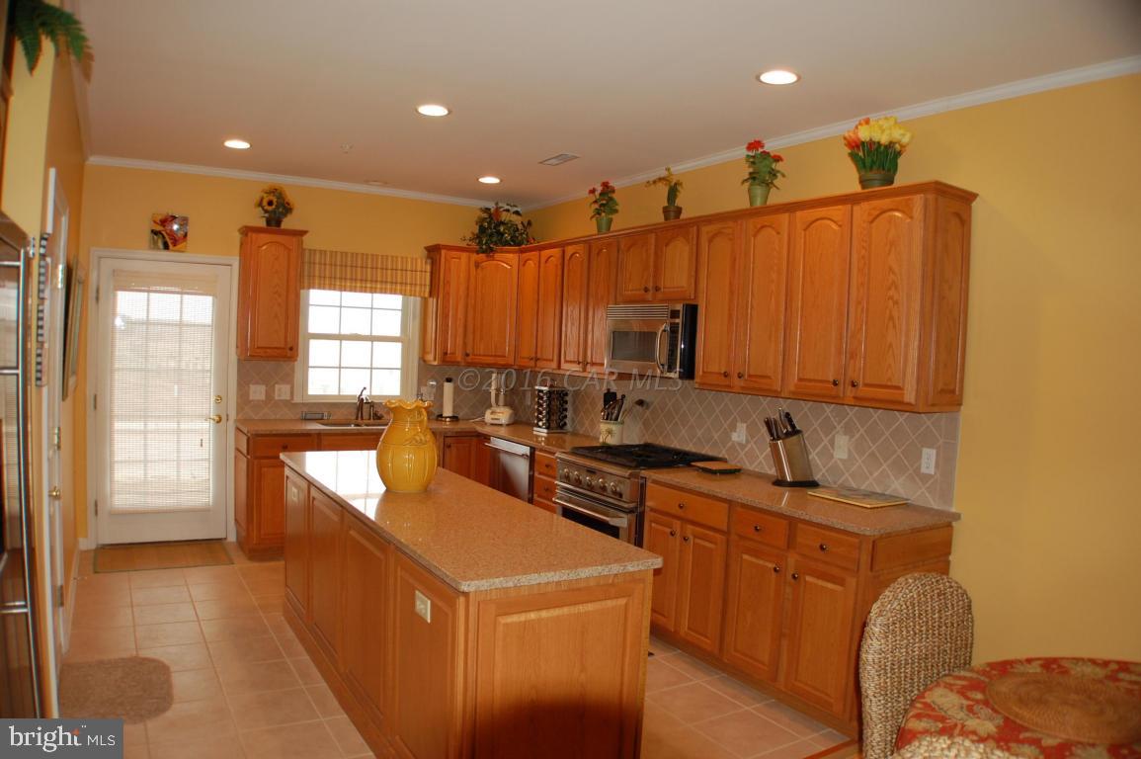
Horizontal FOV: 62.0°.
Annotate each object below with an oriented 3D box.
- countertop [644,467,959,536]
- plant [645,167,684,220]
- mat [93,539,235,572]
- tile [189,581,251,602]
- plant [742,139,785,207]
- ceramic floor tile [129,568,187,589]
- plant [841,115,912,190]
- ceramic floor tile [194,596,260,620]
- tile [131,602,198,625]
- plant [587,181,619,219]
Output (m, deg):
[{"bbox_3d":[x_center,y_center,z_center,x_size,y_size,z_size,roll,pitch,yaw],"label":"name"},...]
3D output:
[{"bbox_3d":[1.049,0.557,4.552,0.622,0.040,1.520,0,3,-33],"label":"countertop"},{"bbox_3d":[0.548,-1.076,5.550,0.190,0.315,0.180,2,3,0],"label":"plant"},{"bbox_3d":[-2.722,1.175,6.346,0.803,0.012,0.693,1,3,-25],"label":"mat"},{"bbox_3d":[-2.062,1.248,5.580,0.316,0.012,0.357,1,3,-25],"label":"tile"},{"bbox_3d":[0.996,-1.058,4.869,0.192,0.345,0.196,2,3,0],"label":"plant"},{"bbox_3d":[-2.547,1.230,5.848,0.315,0.010,0.335,1,3,-28],"label":"ceramic floor tile"},{"bbox_3d":[1.305,-0.955,4.050,0.270,0.330,0.290,1,3,-27],"label":"plant"},{"bbox_3d":[-1.895,1.271,5.249,0.316,0.012,0.357,1,3,-25],"label":"ceramic floor tile"},{"bbox_3d":[-2.209,1.280,5.181,0.315,0.010,0.335,1,3,-28],"label":"tile"},{"bbox_3d":[0.214,-1.180,6.250,0.180,0.250,0.180,1,3,-28],"label":"plant"}]

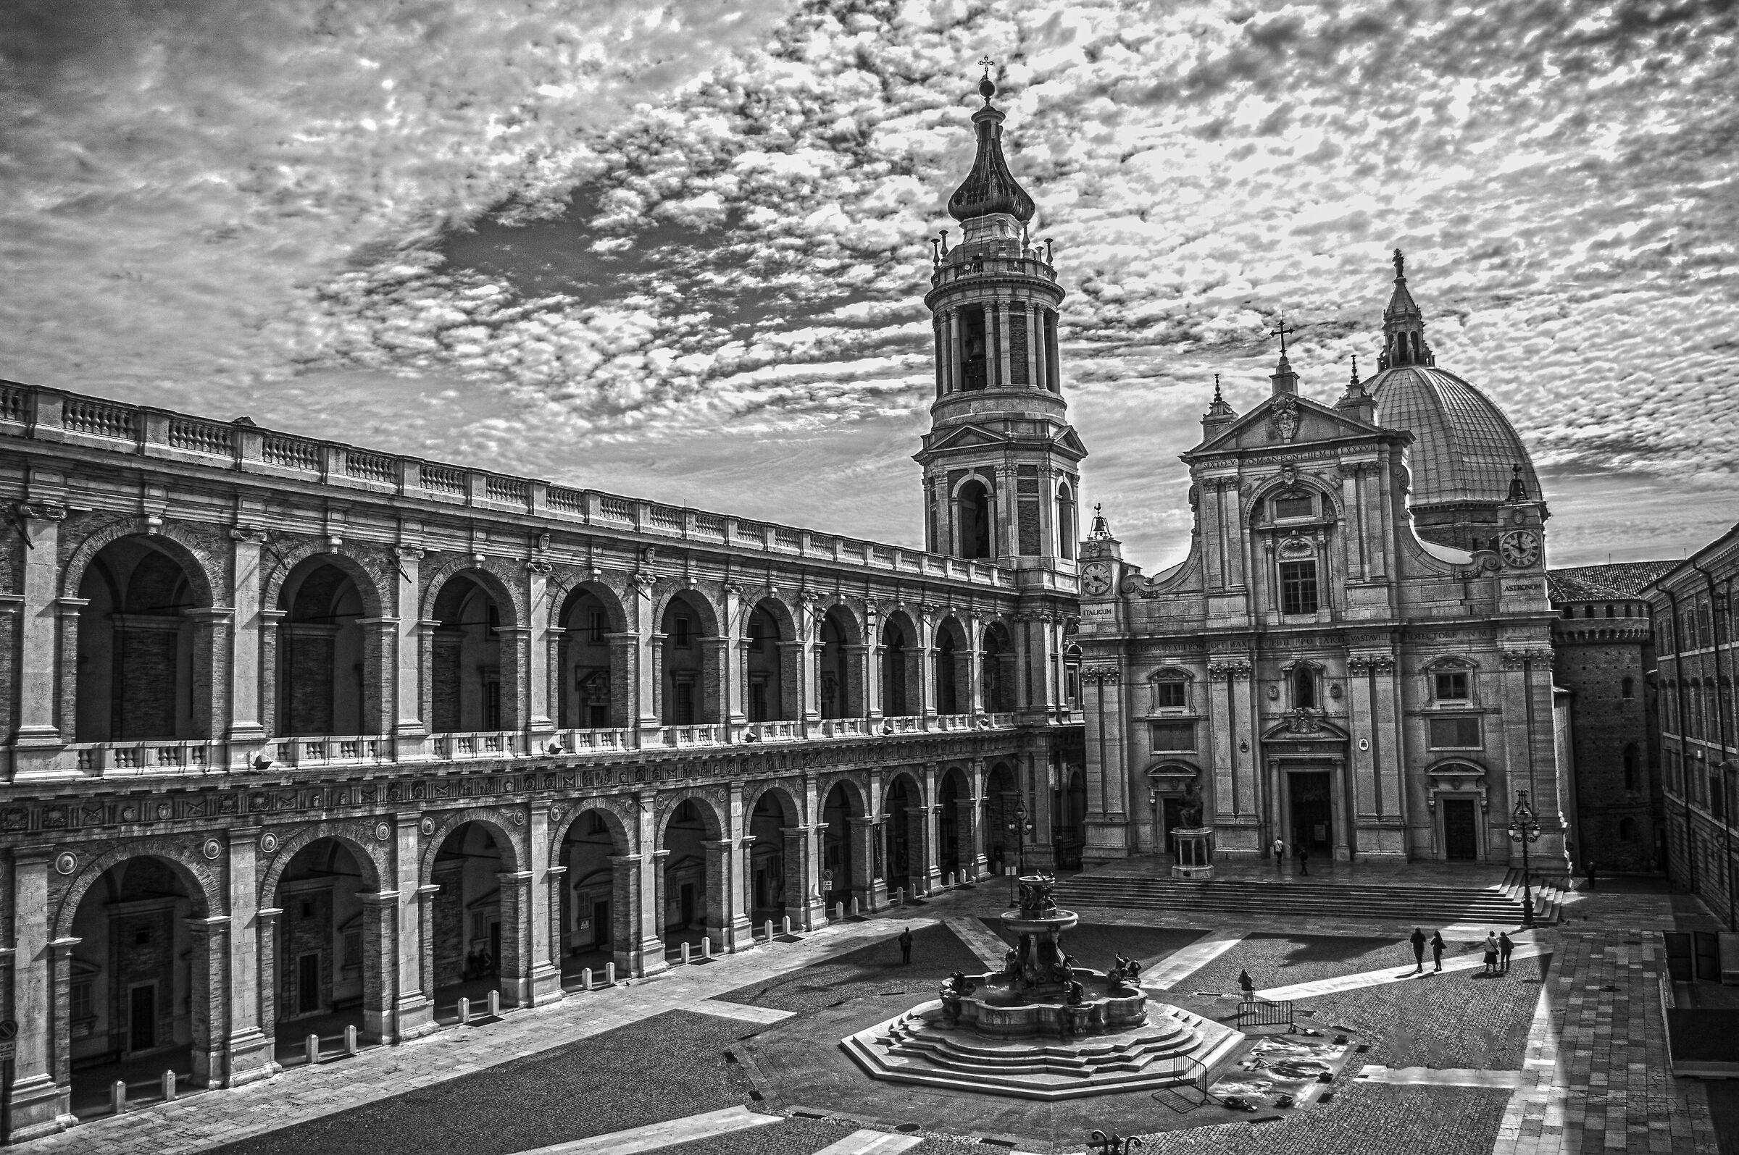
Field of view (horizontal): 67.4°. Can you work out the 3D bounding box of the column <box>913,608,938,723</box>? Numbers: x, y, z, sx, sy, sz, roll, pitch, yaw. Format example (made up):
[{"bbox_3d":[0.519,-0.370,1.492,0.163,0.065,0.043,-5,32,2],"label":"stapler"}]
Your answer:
[{"bbox_3d":[3.563,5.826,83.321,0.900,7.196,1.550,-5,-7,30],"label":"column"}]

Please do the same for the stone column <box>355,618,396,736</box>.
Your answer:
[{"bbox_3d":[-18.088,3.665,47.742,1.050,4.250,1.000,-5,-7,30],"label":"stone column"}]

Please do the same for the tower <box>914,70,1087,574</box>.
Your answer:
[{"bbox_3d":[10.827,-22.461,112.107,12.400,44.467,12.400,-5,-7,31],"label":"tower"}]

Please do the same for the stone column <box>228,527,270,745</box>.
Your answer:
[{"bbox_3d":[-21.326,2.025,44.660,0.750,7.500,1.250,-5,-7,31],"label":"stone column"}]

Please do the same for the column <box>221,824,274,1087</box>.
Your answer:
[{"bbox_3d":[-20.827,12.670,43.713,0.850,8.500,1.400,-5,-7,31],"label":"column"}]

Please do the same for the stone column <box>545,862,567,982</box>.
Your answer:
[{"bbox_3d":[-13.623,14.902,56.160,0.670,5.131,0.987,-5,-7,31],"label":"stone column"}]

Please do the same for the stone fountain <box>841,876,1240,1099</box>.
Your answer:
[{"bbox_3d":[6.006,13.209,45.175,12.500,5.800,12.500,-5,-7,30],"label":"stone fountain"}]

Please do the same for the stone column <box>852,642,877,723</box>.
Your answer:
[{"bbox_3d":[-0.332,6.385,79.534,1.000,4.650,1.100,-5,-7,31],"label":"stone column"}]

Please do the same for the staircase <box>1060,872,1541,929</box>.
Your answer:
[{"bbox_3d":[22.591,17.659,71.628,27.000,1.250,3.200,-5,-7,30],"label":"staircase"}]

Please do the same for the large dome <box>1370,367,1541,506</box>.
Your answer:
[{"bbox_3d":[56.818,-14.293,135.725,23.500,16.000,23.500,-5,-7,30],"label":"large dome"}]

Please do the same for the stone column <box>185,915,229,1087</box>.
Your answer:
[{"bbox_3d":[-21.790,13.921,42.944,1.200,5.718,0.811,-5,-7,31],"label":"stone column"}]

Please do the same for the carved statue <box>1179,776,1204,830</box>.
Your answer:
[{"bbox_3d":[19.870,13.989,80.585,1.350,3.050,1.400,-5,-7,31],"label":"carved statue"}]

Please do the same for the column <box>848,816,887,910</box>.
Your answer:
[{"bbox_3d":[-0.116,16.705,76.348,1.250,5.138,1.900,-5,-7,30],"label":"column"}]

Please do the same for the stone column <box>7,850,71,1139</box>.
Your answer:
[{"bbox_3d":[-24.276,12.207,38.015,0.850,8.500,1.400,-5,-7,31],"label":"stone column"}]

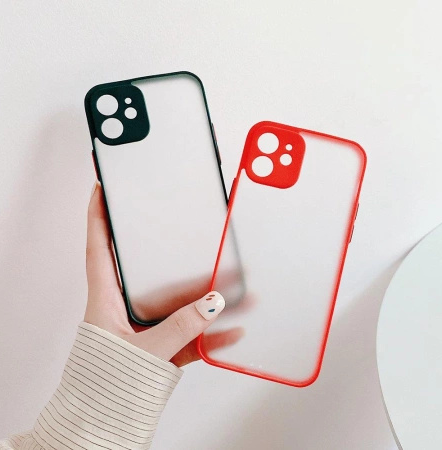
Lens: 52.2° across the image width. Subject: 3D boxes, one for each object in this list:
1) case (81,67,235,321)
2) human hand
[{"bbox_3d":[-0.035,-0.016,0.288,0.077,0.152,0.012,-12,4,-8],"label":"case"},{"bbox_3d":[-0.037,0.031,0.295,0.102,0.120,0.065,0,0,-12],"label":"human hand"}]

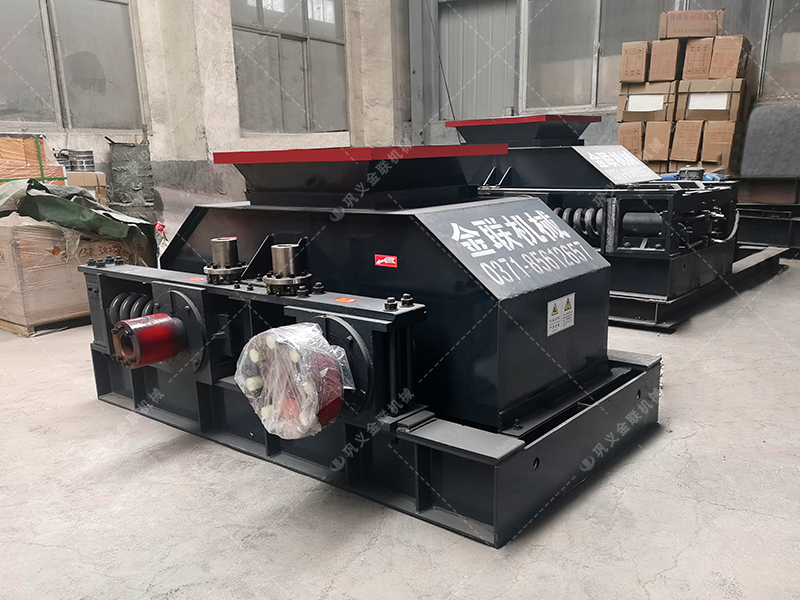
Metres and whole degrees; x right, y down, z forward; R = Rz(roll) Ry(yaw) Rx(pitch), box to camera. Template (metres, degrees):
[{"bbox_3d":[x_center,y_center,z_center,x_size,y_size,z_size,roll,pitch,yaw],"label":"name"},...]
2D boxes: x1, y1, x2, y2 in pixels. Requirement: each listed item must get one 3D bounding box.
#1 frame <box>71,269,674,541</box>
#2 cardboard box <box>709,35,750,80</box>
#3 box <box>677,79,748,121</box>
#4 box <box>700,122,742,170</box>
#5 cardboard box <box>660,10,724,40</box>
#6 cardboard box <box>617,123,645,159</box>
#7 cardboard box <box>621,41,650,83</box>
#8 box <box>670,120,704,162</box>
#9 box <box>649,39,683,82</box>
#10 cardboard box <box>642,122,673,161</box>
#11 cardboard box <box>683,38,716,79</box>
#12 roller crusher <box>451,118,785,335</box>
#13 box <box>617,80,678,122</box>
[{"bbox_3d":[-0.270,0.169,3.269,2.720,0.790,1.500,9,17,38],"label":"frame"},{"bbox_3d":[3.499,-2.549,6.390,0.248,0.410,0.500,8,16,33],"label":"cardboard box"},{"bbox_3d":[3.542,-2.261,6.832,0.615,0.445,0.285,7,15,32],"label":"box"},{"bbox_3d":[3.517,-1.730,6.589,0.272,0.411,0.500,8,16,33],"label":"box"},{"bbox_3d":[3.161,-2.932,6.461,0.580,0.257,0.400,6,15,27],"label":"cardboard box"},{"bbox_3d":[2.758,-1.842,7.082,0.262,0.432,0.500,8,16,33],"label":"cardboard box"},{"bbox_3d":[2.912,-2.854,7.303,0.285,0.445,0.615,7,15,32],"label":"cardboard box"},{"bbox_3d":[3.267,-1.784,6.746,0.273,0.415,0.500,8,16,33],"label":"box"},{"bbox_3d":[3.189,-2.801,7.133,0.285,0.445,0.615,7,15,32],"label":"box"},{"bbox_3d":[3.203,-1.932,7.339,0.285,0.445,0.615,7,15,32],"label":"cardboard box"},{"bbox_3d":[3.284,-2.587,6.528,0.252,0.398,0.500,8,16,33],"label":"cardboard box"},{"bbox_3d":[1.715,-0.945,5.741,2.950,1.428,2.891,10,18,40],"label":"roller crusher"},{"bbox_3d":[2.984,-2.357,7.177,0.615,0.445,0.285,7,15,32],"label":"box"}]

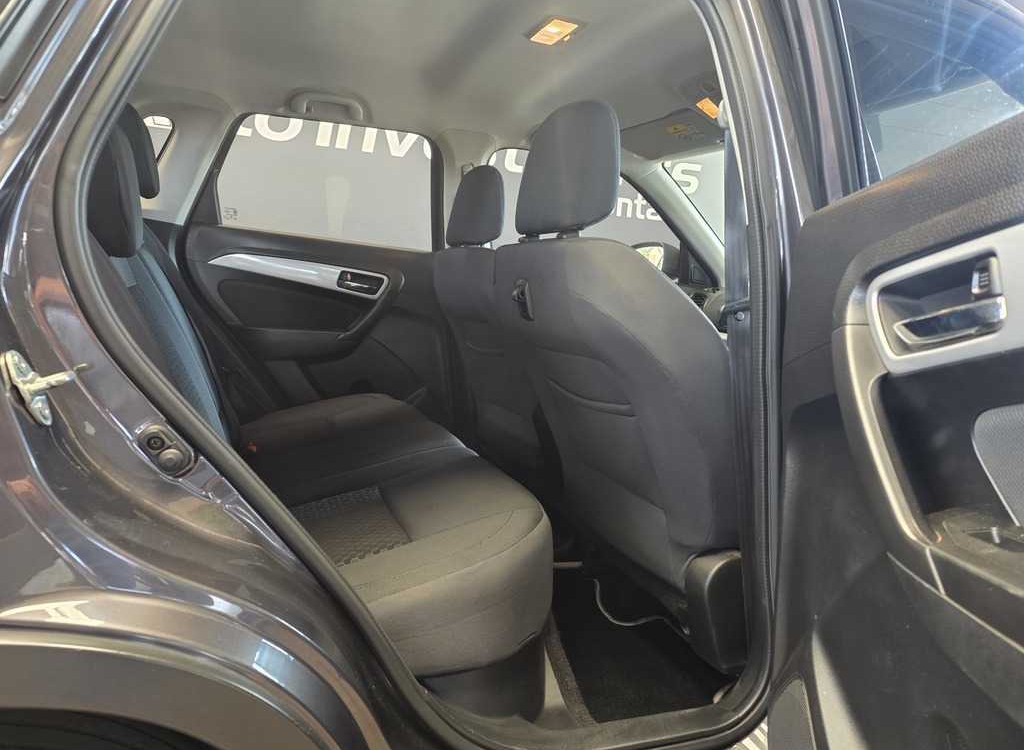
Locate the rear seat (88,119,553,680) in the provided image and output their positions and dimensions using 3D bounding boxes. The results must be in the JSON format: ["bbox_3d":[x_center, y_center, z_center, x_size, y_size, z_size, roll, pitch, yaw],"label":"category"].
[{"bbox_3d":[-0.470,-0.103,1.345,0.800,0.875,1.300,0,9,-24],"label":"rear seat"}]

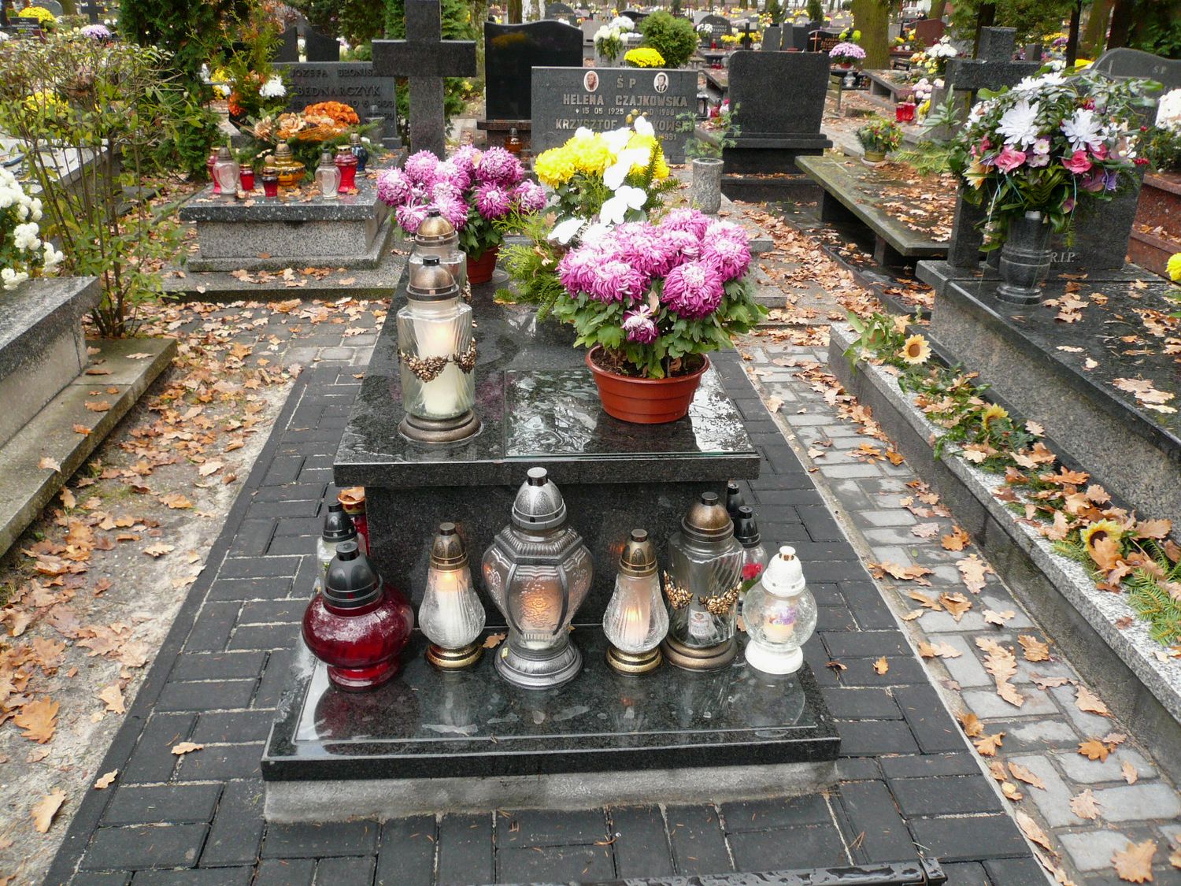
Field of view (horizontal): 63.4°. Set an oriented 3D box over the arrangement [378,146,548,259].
[{"bbox_3d":[-0.382,-0.690,2.812,0.490,0.355,0.460,-2,25,-5],"label":"arrangement"}]

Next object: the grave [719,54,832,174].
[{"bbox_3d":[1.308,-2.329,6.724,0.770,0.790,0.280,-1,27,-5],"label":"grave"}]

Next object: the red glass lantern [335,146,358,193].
[{"bbox_3d":[-1.311,-1.474,5.128,0.122,0.240,0.122,-2,25,-5],"label":"red glass lantern"}]

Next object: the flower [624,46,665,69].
[{"bbox_3d":[0.528,-3.710,9.409,0.420,0.340,0.420,-1,27,-5],"label":"flower"}]

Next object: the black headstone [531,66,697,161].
[{"bbox_3d":[0.159,-2.178,6.399,1.090,0.620,0.100,0,25,-1],"label":"black headstone"}]

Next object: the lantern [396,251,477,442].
[{"bbox_3d":[-0.295,-0.187,1.853,0.165,0.335,0.165,-2,25,-5],"label":"lantern"}]

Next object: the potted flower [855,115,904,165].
[{"bbox_3d":[1.815,-1.898,6.009,0.280,0.290,0.280,-2,25,-5],"label":"potted flower"}]

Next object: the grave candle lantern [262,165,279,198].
[{"bbox_3d":[-1.667,-1.369,5.000,0.085,0.165,0.085,-2,25,-5],"label":"grave candle lantern"}]

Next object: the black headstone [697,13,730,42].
[{"bbox_3d":[2.495,-8.260,19.145,0.710,0.618,0.110,-2,25,-5],"label":"black headstone"}]

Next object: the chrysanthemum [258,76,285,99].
[{"bbox_3d":[-1.824,-2.041,5.474,0.150,0.130,0.140,-1,27,-5],"label":"chrysanthemum"}]

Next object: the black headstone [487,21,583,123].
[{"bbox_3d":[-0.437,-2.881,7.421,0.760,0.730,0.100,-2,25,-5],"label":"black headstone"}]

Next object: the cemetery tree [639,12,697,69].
[{"bbox_3d":[1.193,-6.134,14.861,0.960,1.100,0.960,-2,25,-5],"label":"cemetery tree"}]

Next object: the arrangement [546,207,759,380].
[{"bbox_3d":[0.135,-0.289,1.940,0.425,0.360,0.410,-2,25,-5],"label":"arrangement"}]

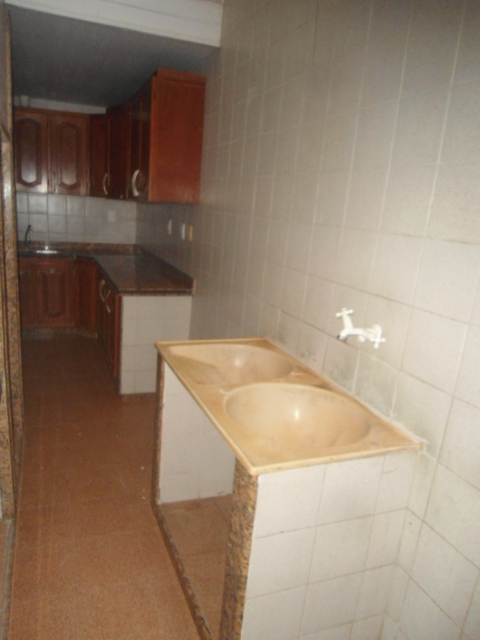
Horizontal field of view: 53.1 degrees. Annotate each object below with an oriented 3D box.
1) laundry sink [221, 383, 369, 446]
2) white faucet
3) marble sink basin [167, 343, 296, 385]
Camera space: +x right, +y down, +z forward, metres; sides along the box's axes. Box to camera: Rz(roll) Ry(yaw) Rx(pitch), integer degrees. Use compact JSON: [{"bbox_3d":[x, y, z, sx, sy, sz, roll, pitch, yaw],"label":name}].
[{"bbox_3d":[0.188,0.386,1.607,0.460,0.195,0.487,0,14,-23],"label":"laundry sink"},{"bbox_3d":[0.399,0.021,1.563,0.175,0.108,0.117,0,14,-23],"label":"white faucet"},{"bbox_3d":[-0.026,0.263,2.050,0.483,0.195,0.505,0,14,-23],"label":"marble sink basin"}]

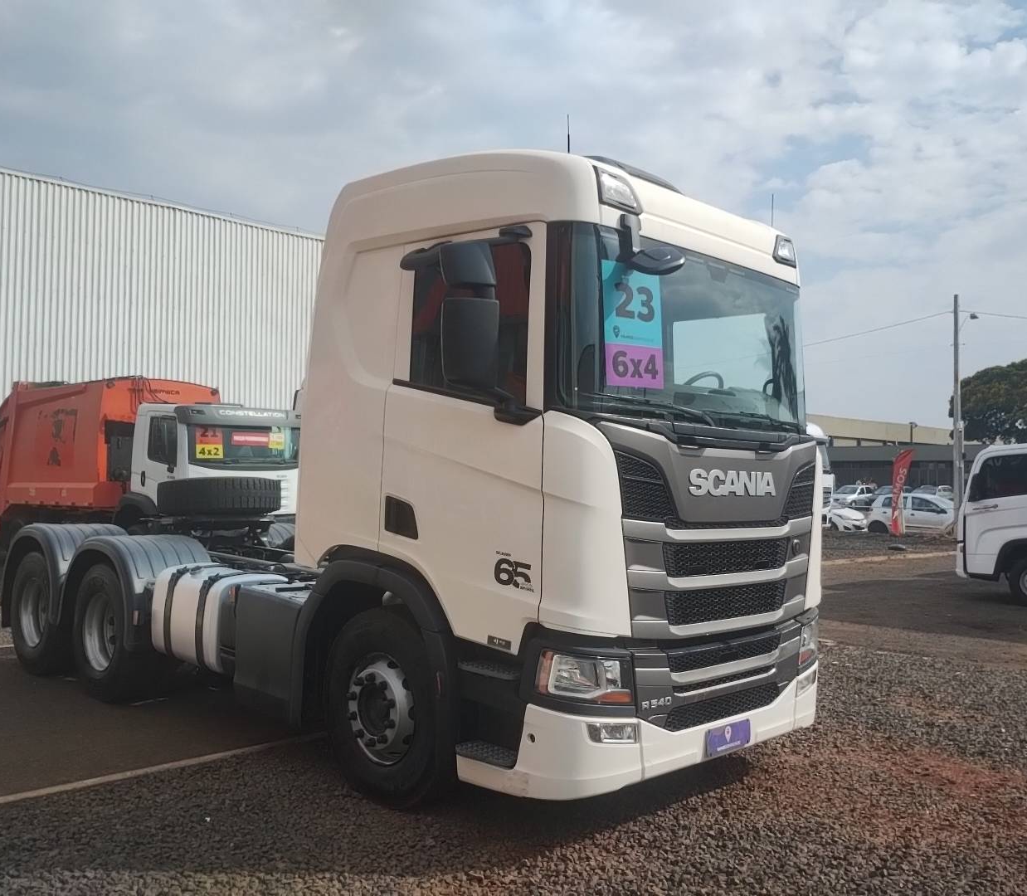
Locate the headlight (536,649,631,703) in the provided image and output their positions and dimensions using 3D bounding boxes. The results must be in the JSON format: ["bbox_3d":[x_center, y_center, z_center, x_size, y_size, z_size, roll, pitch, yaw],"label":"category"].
[{"bbox_3d":[0.330,1.034,4.310,0.430,0.230,0.220,3,-3,-45],"label":"headlight"}]

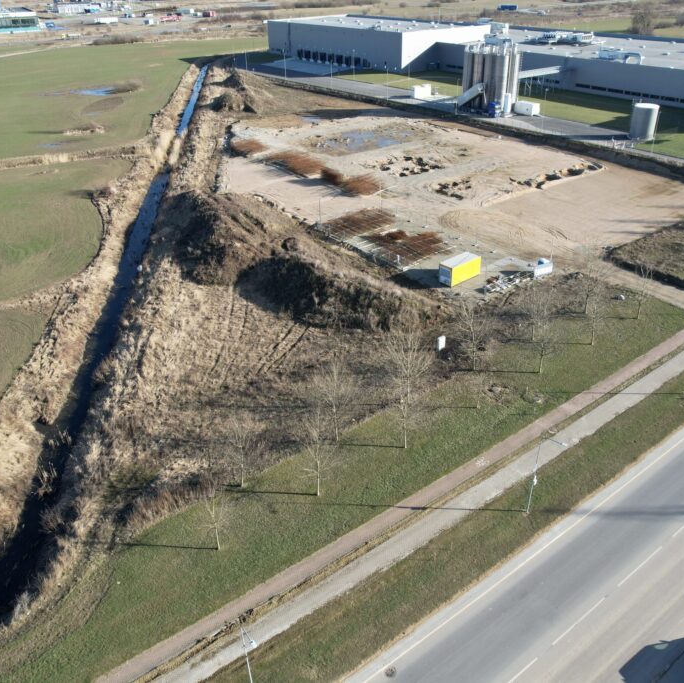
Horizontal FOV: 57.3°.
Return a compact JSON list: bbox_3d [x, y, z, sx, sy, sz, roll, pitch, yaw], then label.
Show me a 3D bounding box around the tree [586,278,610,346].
[{"bbox_3d":[30.125,-3.211,73.779,2.417,8.409,2.417,12,34,21],"label":"tree"}]

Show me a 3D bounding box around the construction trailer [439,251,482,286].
[{"bbox_3d":[17.178,-10.428,90.837,6.120,2.800,2.420,-25,38,-33],"label":"construction trailer"}]

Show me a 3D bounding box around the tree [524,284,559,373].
[{"bbox_3d":[22.544,-1.128,70.800,3.543,10.805,3.543,9,33,18],"label":"tree"}]

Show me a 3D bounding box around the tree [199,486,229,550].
[{"bbox_3d":[-9.894,14.075,49.182,2.176,6.636,2.176,-11,32,-14],"label":"tree"}]

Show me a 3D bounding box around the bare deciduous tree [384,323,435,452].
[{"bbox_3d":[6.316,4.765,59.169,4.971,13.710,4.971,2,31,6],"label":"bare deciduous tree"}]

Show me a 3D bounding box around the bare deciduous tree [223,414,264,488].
[{"bbox_3d":[-8.596,9.721,54.883,3.411,8.113,3.411,-9,32,-11],"label":"bare deciduous tree"}]

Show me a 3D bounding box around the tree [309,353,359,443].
[{"bbox_3d":[-0.737,5.637,59.557,5.005,9.802,5.005,-2,31,-1],"label":"tree"}]

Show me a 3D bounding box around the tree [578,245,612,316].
[{"bbox_3d":[32.222,-7.563,80.025,4.043,9.272,4.043,11,34,21],"label":"tree"}]

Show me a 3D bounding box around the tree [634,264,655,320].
[{"bbox_3d":[38.116,-6.036,79.133,2.061,7.235,2.061,14,35,24],"label":"tree"}]

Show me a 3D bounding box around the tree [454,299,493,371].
[{"bbox_3d":[14.719,-0.402,69.907,4.284,8.518,4.284,5,32,12],"label":"tree"}]

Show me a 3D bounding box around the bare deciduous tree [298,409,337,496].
[{"bbox_3d":[-2.143,9.778,53.368,3.486,9.202,3.486,-4,31,-3],"label":"bare deciduous tree"}]

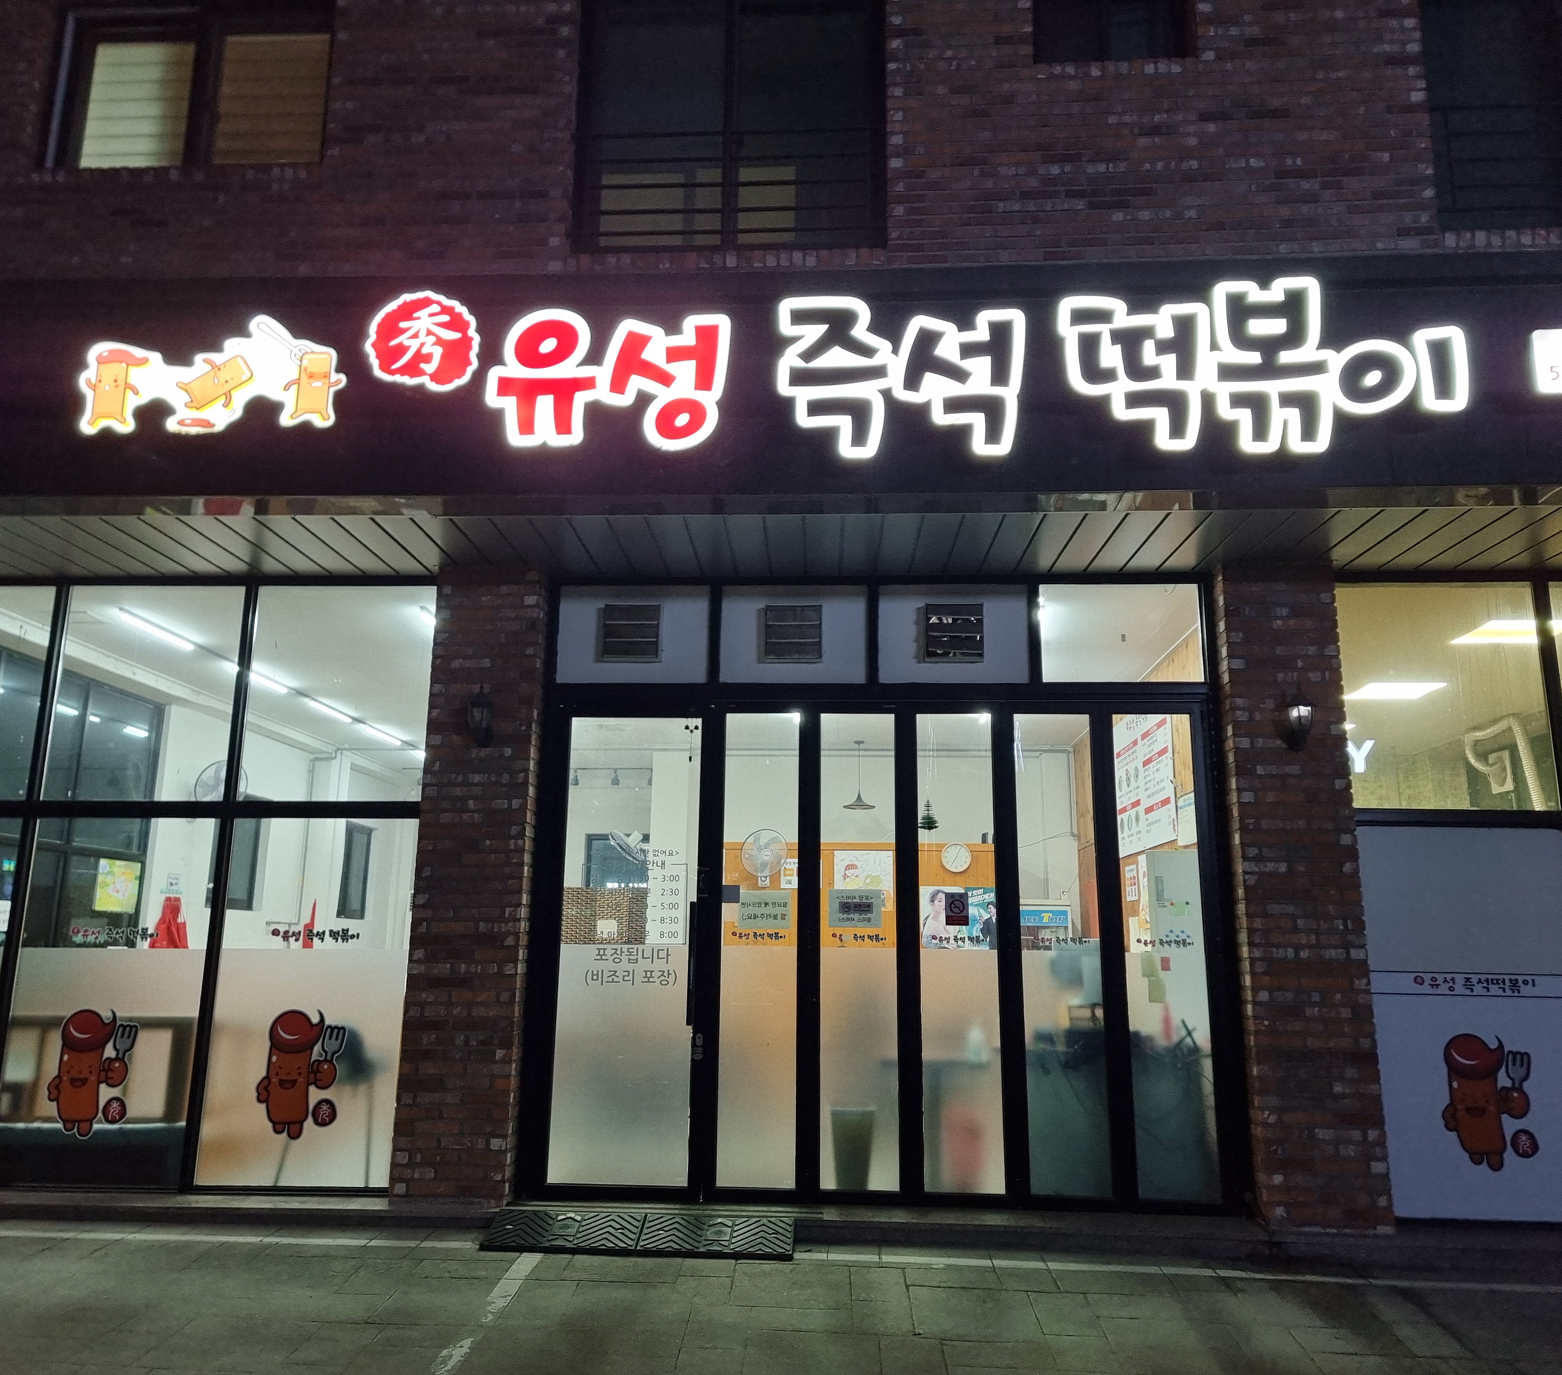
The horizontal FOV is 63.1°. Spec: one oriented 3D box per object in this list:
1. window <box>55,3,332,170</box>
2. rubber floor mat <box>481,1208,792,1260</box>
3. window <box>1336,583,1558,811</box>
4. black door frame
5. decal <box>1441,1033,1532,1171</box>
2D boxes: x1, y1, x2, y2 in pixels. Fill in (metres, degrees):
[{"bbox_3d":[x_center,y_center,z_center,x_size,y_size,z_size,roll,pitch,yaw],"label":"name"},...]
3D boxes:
[{"bbox_3d":[-3.412,-3.531,7.526,1.521,1.085,0.090,0,-12,3],"label":"window"},{"bbox_3d":[-0.671,2.632,6.116,1.467,0.107,0.310,0,-12,3],"label":"rubber floor mat"},{"bbox_3d":[3.692,0.042,7.119,1.137,1.300,0.040,0,-12,3],"label":"window"},{"bbox_3d":[0.537,1.054,7.082,3.848,3.475,0.130,0,-12,3],"label":"black door frame"},{"bbox_3d":[3.699,2.168,6.658,0.474,0.704,0.010,0,-12,3],"label":"decal"}]

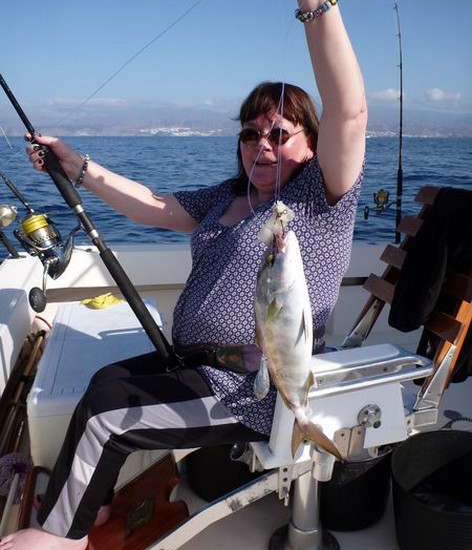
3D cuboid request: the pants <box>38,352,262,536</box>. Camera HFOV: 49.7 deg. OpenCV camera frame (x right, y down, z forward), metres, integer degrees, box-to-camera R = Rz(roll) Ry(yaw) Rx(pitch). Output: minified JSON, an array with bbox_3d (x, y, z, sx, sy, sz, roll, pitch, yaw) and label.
[{"bbox_3d":[-0.180,0.371,1.429,0.710,0.470,0.420,-6,16,-20],"label":"pants"}]

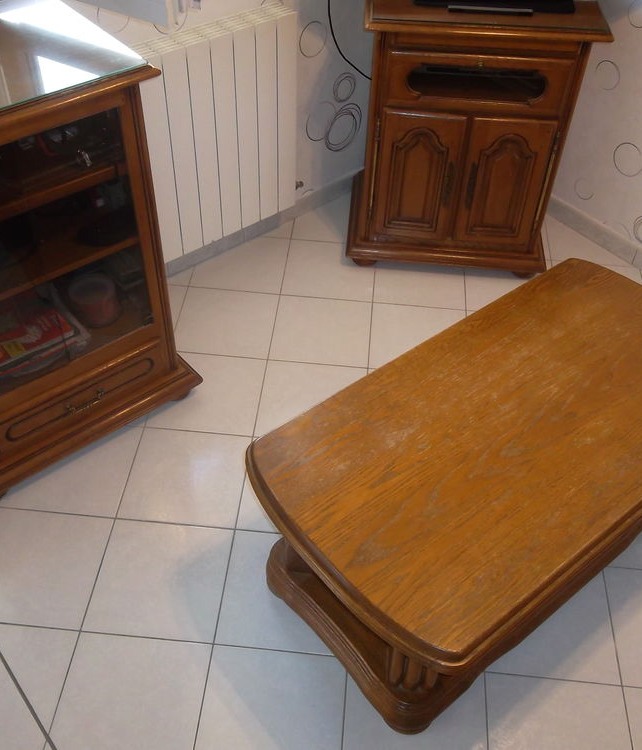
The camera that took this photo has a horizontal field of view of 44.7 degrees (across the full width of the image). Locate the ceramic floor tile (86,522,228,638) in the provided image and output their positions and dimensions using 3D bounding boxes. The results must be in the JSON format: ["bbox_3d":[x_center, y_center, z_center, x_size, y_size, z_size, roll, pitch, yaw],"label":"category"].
[{"bbox_3d":[-0.422,0.539,2.063,0.333,0.009,0.333,5,46,3],"label":"ceramic floor tile"}]

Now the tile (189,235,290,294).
[{"bbox_3d":[-0.292,-0.416,2.914,0.330,0.010,0.330,5,47,2],"label":"tile"}]

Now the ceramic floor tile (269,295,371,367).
[{"bbox_3d":[0.009,-0.154,2.743,0.333,0.009,0.333,5,46,3],"label":"ceramic floor tile"}]

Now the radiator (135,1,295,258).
[{"bbox_3d":[-0.389,-0.727,2.486,0.725,0.696,0.090,-31,55,-27],"label":"radiator"}]

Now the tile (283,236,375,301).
[{"bbox_3d":[0.041,-0.396,2.975,0.333,0.009,0.333,5,46,3],"label":"tile"}]

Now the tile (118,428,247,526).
[{"bbox_3d":[-0.390,0.298,2.295,0.333,0.009,0.333,5,46,3],"label":"tile"}]

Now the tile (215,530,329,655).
[{"bbox_3d":[-0.084,0.559,2.011,0.330,0.010,0.330,5,47,2],"label":"tile"}]

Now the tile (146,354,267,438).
[{"bbox_3d":[-0.352,0.057,2.469,0.330,0.010,0.330,5,47,2],"label":"tile"}]

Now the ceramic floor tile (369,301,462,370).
[{"bbox_3d":[0.335,-0.120,2.666,0.330,0.010,0.330,5,47,2],"label":"ceramic floor tile"}]

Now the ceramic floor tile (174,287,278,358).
[{"bbox_3d":[-0.326,-0.184,2.758,0.333,0.009,0.333,5,46,3],"label":"ceramic floor tile"}]

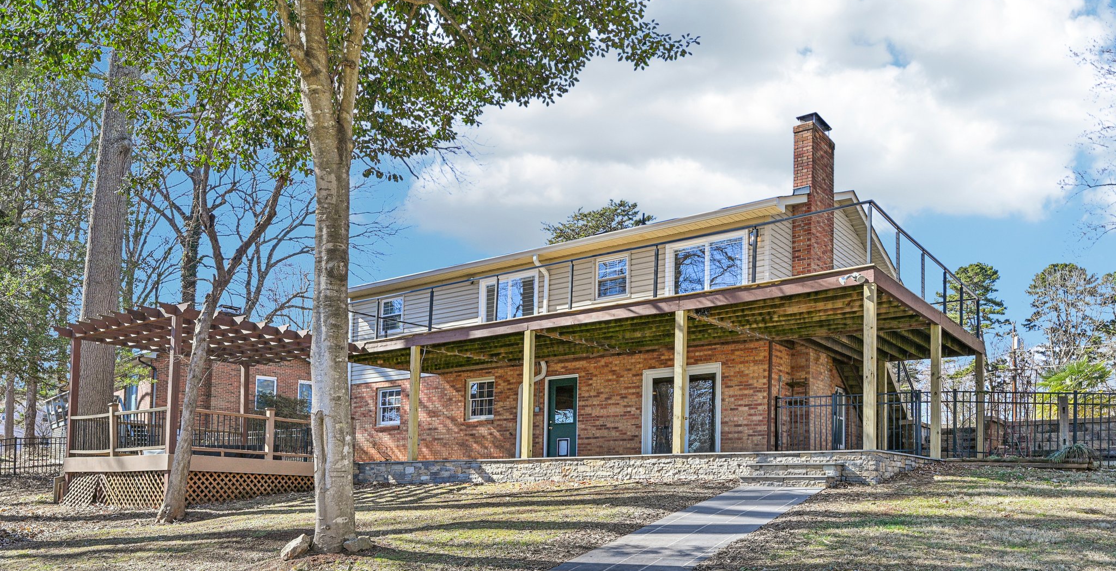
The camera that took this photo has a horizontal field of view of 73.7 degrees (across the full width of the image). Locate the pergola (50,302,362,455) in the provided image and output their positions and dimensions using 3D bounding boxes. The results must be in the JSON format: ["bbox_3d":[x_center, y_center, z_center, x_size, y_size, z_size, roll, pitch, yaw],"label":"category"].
[{"bbox_3d":[-7.988,2.617,17.565,5.300,2.900,4.750,-10,-17,39],"label":"pergola"}]

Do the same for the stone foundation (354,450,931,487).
[{"bbox_3d":[0.909,3.748,15.264,12.000,0.550,3.750,-10,-17,39],"label":"stone foundation"}]

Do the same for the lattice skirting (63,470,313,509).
[{"bbox_3d":[-7.931,4.571,16.957,5.100,0.640,4.100,-10,-17,39],"label":"lattice skirting"}]

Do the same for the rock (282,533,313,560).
[{"bbox_3d":[-2.892,2.894,8.240,0.350,0.280,0.280,5,-14,-18],"label":"rock"}]

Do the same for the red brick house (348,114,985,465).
[{"bbox_3d":[2.186,0.929,21.364,17.100,7.900,12.200,-10,-17,39],"label":"red brick house"}]

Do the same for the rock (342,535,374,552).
[{"bbox_3d":[-2.273,2.944,8.469,0.370,0.190,0.280,4,-13,-14],"label":"rock"}]

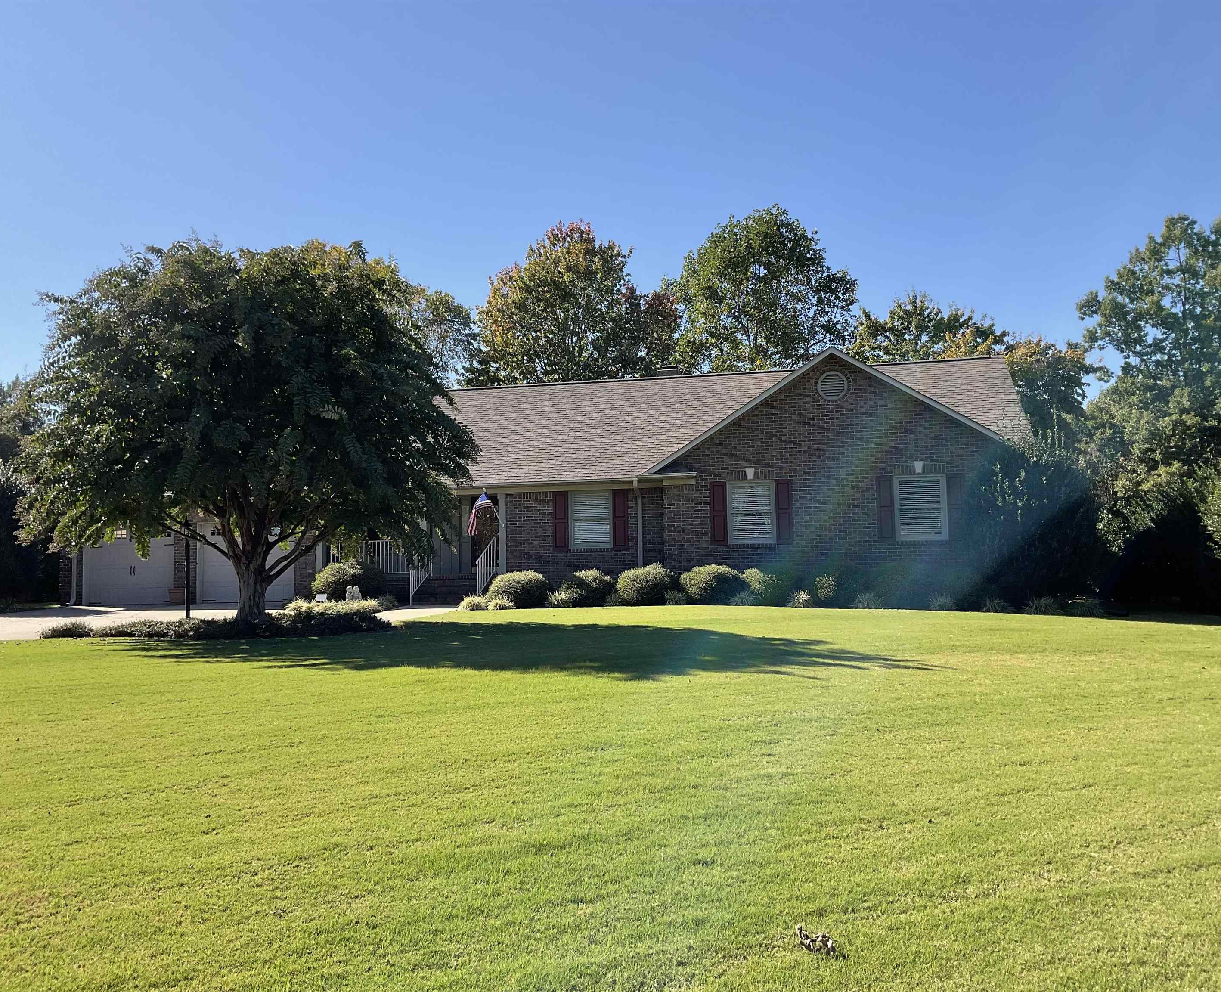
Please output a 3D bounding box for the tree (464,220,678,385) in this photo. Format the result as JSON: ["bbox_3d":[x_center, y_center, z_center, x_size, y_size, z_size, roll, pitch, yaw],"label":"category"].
[{"bbox_3d":[-1.491,-3.531,44.478,8.600,15.340,8.400,-2,-4,14],"label":"tree"}]

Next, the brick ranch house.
[{"bbox_3d":[-1.617,-0.108,31.851,25.000,6.300,11.900,-2,-4,14],"label":"brick ranch house"}]

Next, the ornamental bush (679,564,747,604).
[{"bbox_3d":[2.219,1.916,24.030,1.460,0.900,1.300,-2,-5,13],"label":"ornamental bush"}]

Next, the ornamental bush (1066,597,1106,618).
[{"bbox_3d":[9.206,2.159,21.438,0.760,0.420,0.750,-2,-5,13],"label":"ornamental bush"}]

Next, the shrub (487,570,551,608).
[{"bbox_3d":[-2.107,2.154,25.526,1.480,0.900,1.350,-1,-4,0],"label":"shrub"}]

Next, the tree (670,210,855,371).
[{"bbox_3d":[5.955,-3.640,43.000,7.150,15.300,7.400,-1,-4,0],"label":"tree"}]

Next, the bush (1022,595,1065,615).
[{"bbox_3d":[8.490,2.145,21.703,0.850,0.420,0.750,-2,-4,14],"label":"bush"}]

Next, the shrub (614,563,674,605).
[{"bbox_3d":[0.768,1.948,24.569,1.280,0.920,1.200,-1,-4,0],"label":"shrub"}]

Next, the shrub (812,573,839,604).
[{"bbox_3d":[4.562,1.974,23.518,0.570,0.680,0.570,-2,-4,14],"label":"shrub"}]

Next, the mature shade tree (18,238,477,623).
[{"bbox_3d":[-6.645,-1.202,20.300,8.260,7.040,8.000,-1,-4,0],"label":"mature shade tree"}]

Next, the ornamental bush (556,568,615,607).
[{"bbox_3d":[-0.563,2.088,25.156,1.340,0.910,1.200,-2,-5,13],"label":"ornamental bush"}]

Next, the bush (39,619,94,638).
[{"bbox_3d":[-9.124,2.229,18.600,0.880,0.310,0.800,-2,-4,14],"label":"bush"}]

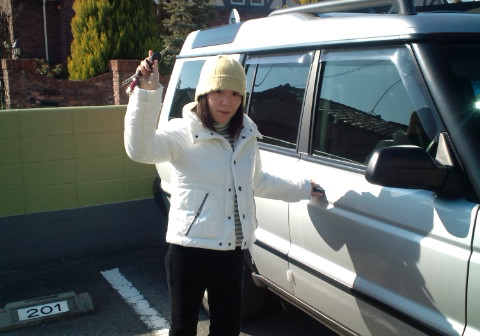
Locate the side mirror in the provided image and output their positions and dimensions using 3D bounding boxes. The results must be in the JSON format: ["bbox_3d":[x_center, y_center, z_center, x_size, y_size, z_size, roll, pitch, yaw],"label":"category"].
[{"bbox_3d":[0.554,0.003,1.692,0.260,0.155,0.160,-6,12,-30],"label":"side mirror"}]

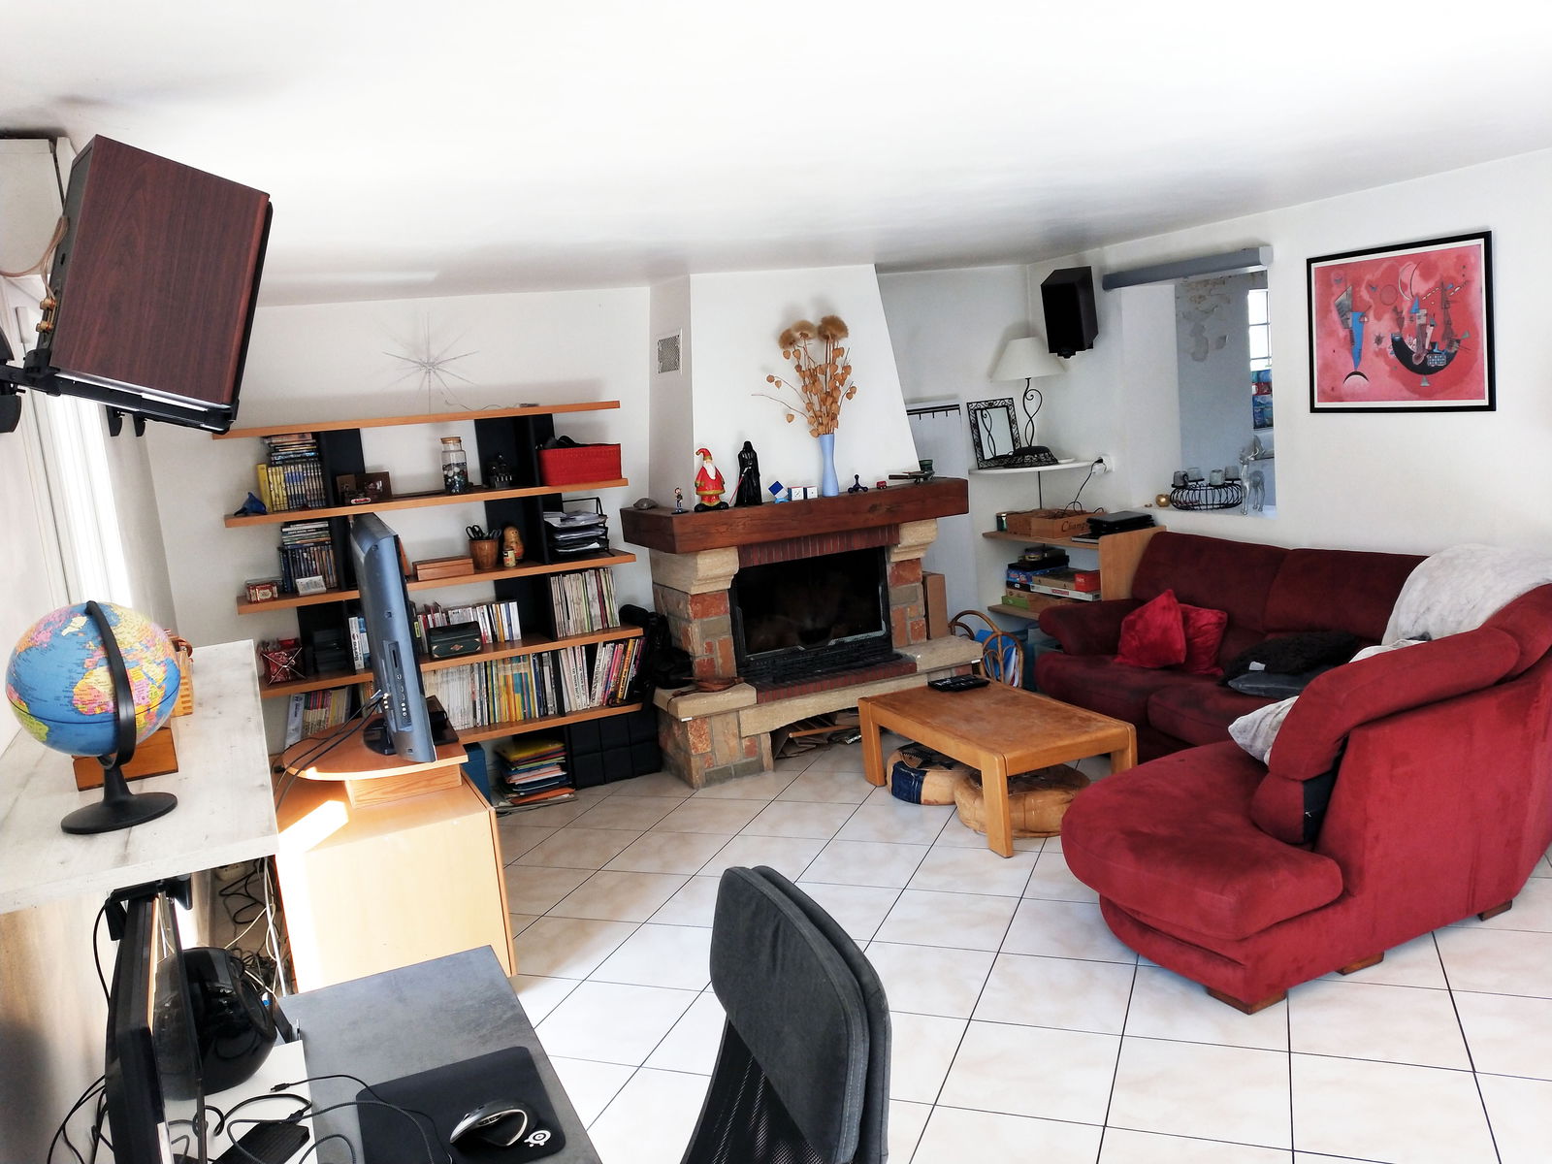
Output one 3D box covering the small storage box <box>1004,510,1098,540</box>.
[{"bbox_3d":[1.511,-0.328,5.682,0.280,0.113,0.404,-9,10,-23],"label":"small storage box"}]

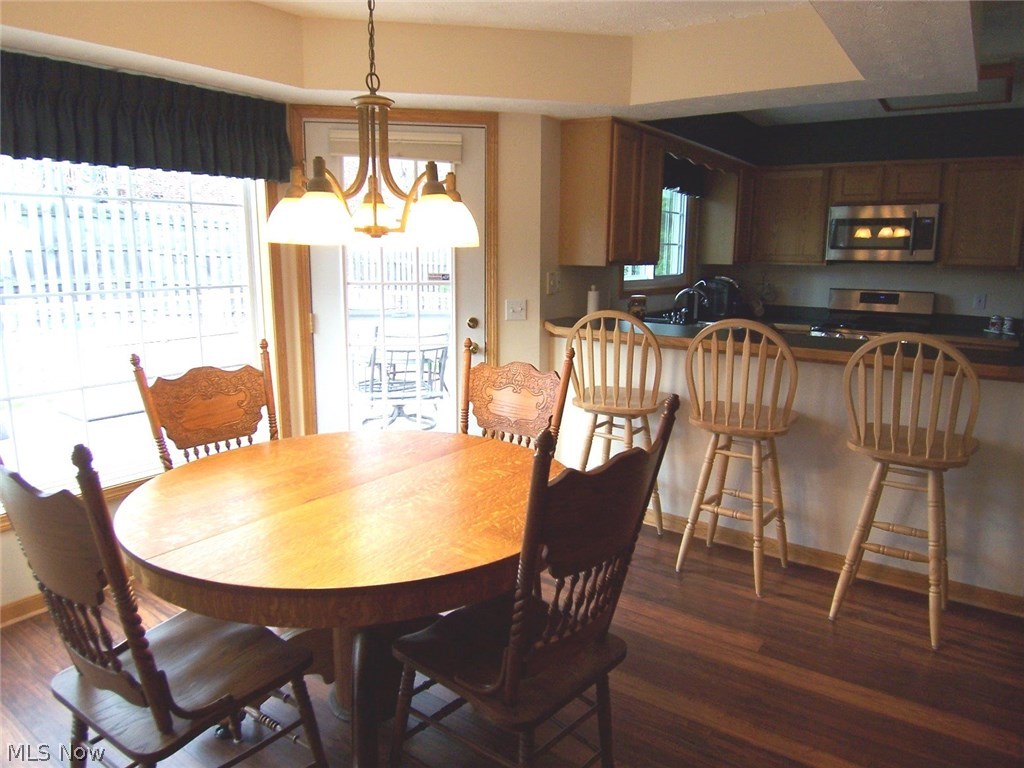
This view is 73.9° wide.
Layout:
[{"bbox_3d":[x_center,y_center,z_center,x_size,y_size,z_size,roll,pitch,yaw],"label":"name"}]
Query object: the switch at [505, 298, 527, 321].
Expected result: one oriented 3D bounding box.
[{"bbox_3d":[0.023,-0.394,3.639,0.115,0.115,0.012,-2,11,-12],"label":"switch"}]

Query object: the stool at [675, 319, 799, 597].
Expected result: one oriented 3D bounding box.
[{"bbox_3d":[0.970,0.295,2.929,0.460,1.175,0.510,6,12,26],"label":"stool"}]

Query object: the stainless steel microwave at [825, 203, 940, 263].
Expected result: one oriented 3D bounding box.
[{"bbox_3d":[2.836,-1.135,5.175,0.757,0.415,0.400,8,13,35],"label":"stainless steel microwave"}]

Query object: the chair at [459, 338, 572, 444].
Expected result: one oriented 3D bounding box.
[{"bbox_3d":[-0.114,0.444,2.323,0.470,1.100,0.540,8,13,34],"label":"chair"}]

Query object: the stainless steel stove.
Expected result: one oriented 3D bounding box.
[{"bbox_3d":[2.743,-0.108,5.229,0.760,1.165,0.680,8,13,35],"label":"stainless steel stove"}]

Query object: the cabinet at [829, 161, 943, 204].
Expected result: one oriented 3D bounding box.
[{"bbox_3d":[2.845,-1.508,5.143,0.765,0.300,0.320,8,13,35],"label":"cabinet"}]

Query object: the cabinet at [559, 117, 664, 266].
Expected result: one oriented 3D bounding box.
[{"bbox_3d":[0.586,-1.075,3.924,0.315,0.765,0.660,8,13,35],"label":"cabinet"}]

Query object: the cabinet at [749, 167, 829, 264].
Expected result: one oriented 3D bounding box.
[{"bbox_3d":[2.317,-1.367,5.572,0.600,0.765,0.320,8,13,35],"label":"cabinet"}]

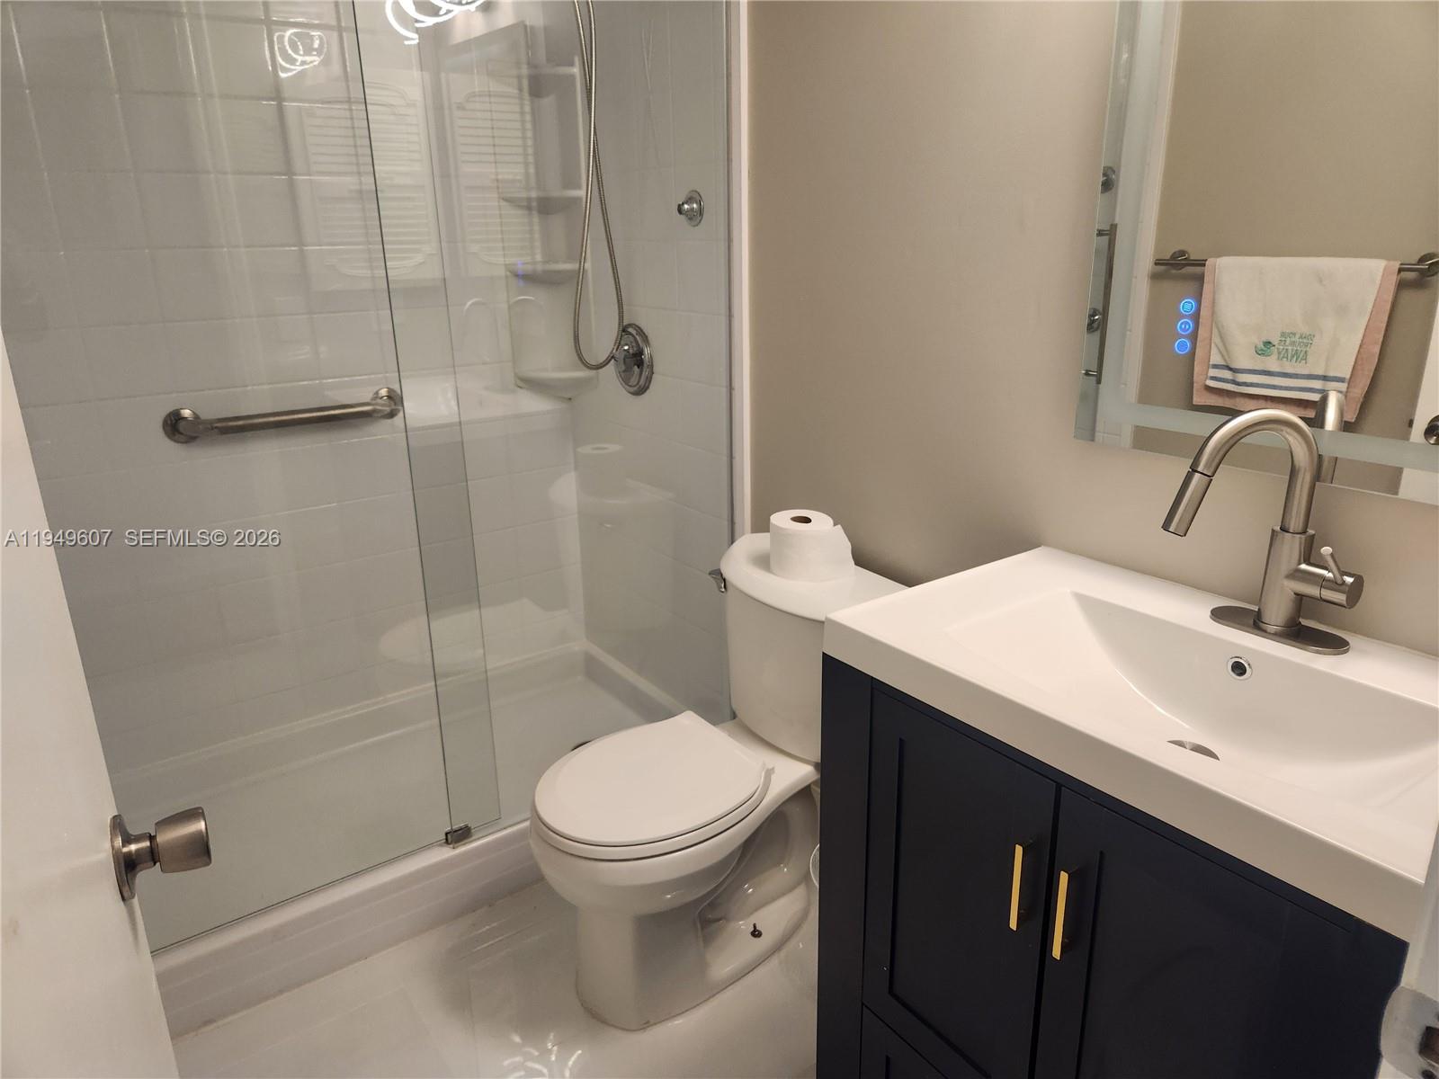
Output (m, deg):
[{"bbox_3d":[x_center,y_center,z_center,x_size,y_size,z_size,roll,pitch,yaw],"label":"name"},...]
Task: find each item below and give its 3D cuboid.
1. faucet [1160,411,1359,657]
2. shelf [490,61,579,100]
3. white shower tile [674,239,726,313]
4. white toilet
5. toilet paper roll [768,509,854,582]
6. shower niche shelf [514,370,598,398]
[{"bbox_3d":[0.607,-0.009,1.095,0.236,0.278,0.152,-8,19,-21],"label":"faucet"},{"bbox_3d":[-0.448,-1.158,2.411,0.220,0.063,0.130,2,18,9],"label":"shelf"},{"bbox_3d":[-0.047,-0.581,2.108,0.010,0.154,0.165,-13,21,-33],"label":"white shower tile"},{"bbox_3d":[-0.019,0.456,1.769,0.695,0.724,0.480,-13,21,-33],"label":"white toilet"},{"bbox_3d":[0.158,0.013,1.795,0.120,0.102,0.124,-13,21,-33],"label":"toilet paper roll"},{"bbox_3d":[-0.435,-0.426,2.643,0.225,0.080,0.130,2,18,9],"label":"shower niche shelf"}]

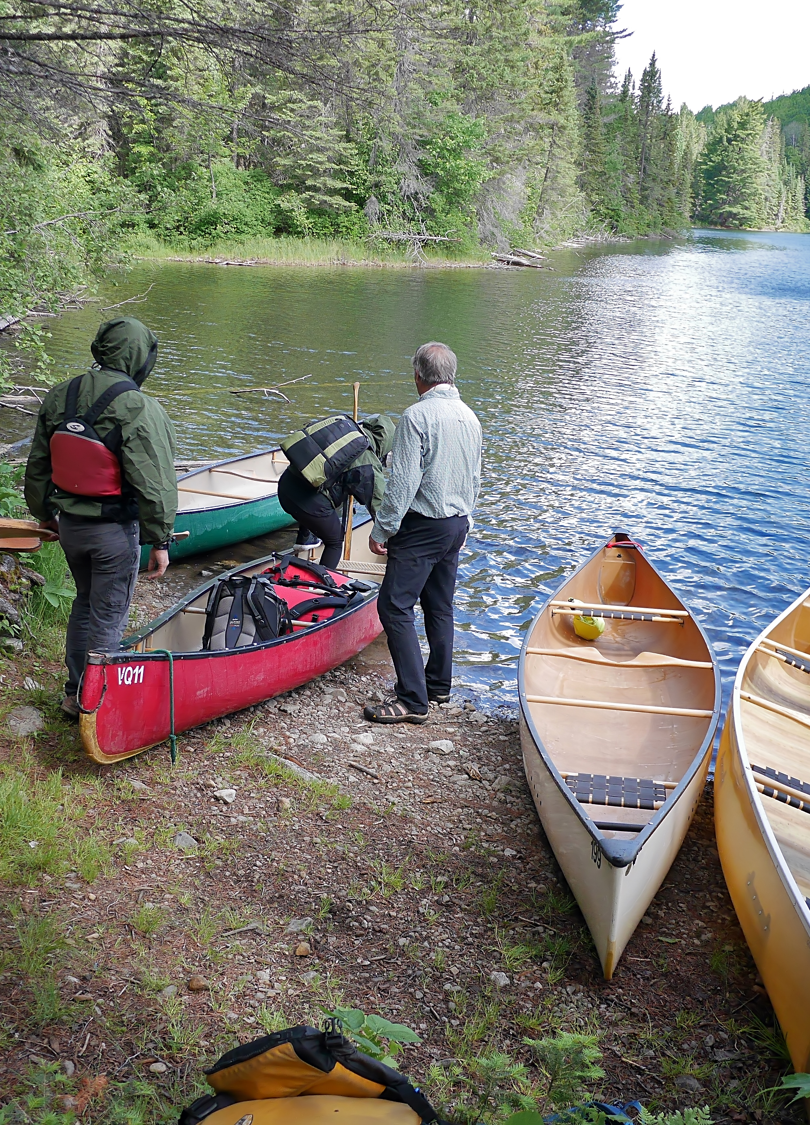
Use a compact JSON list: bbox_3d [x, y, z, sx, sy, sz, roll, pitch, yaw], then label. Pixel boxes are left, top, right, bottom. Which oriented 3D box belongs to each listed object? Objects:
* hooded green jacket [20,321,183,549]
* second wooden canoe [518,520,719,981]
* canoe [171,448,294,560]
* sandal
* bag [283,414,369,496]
[{"bbox_3d":[-1.315,-0.568,5.250,0.580,0.970,0.400,7,17,18],"label":"hooded green jacket"},{"bbox_3d":[0.976,0.556,5.578,0.880,0.540,4.880,3,12,10],"label":"second wooden canoe"},{"bbox_3d":[-1.218,-0.598,9.986,0.880,0.540,4.880,9,17,20],"label":"canoe"},{"bbox_3d":[-0.045,0.717,5.780,0.300,0.100,0.110,2,16,2],"label":"sandal"},{"bbox_3d":[-0.496,-0.666,7.500,0.470,0.220,0.330,-33,70,-26],"label":"bag"}]

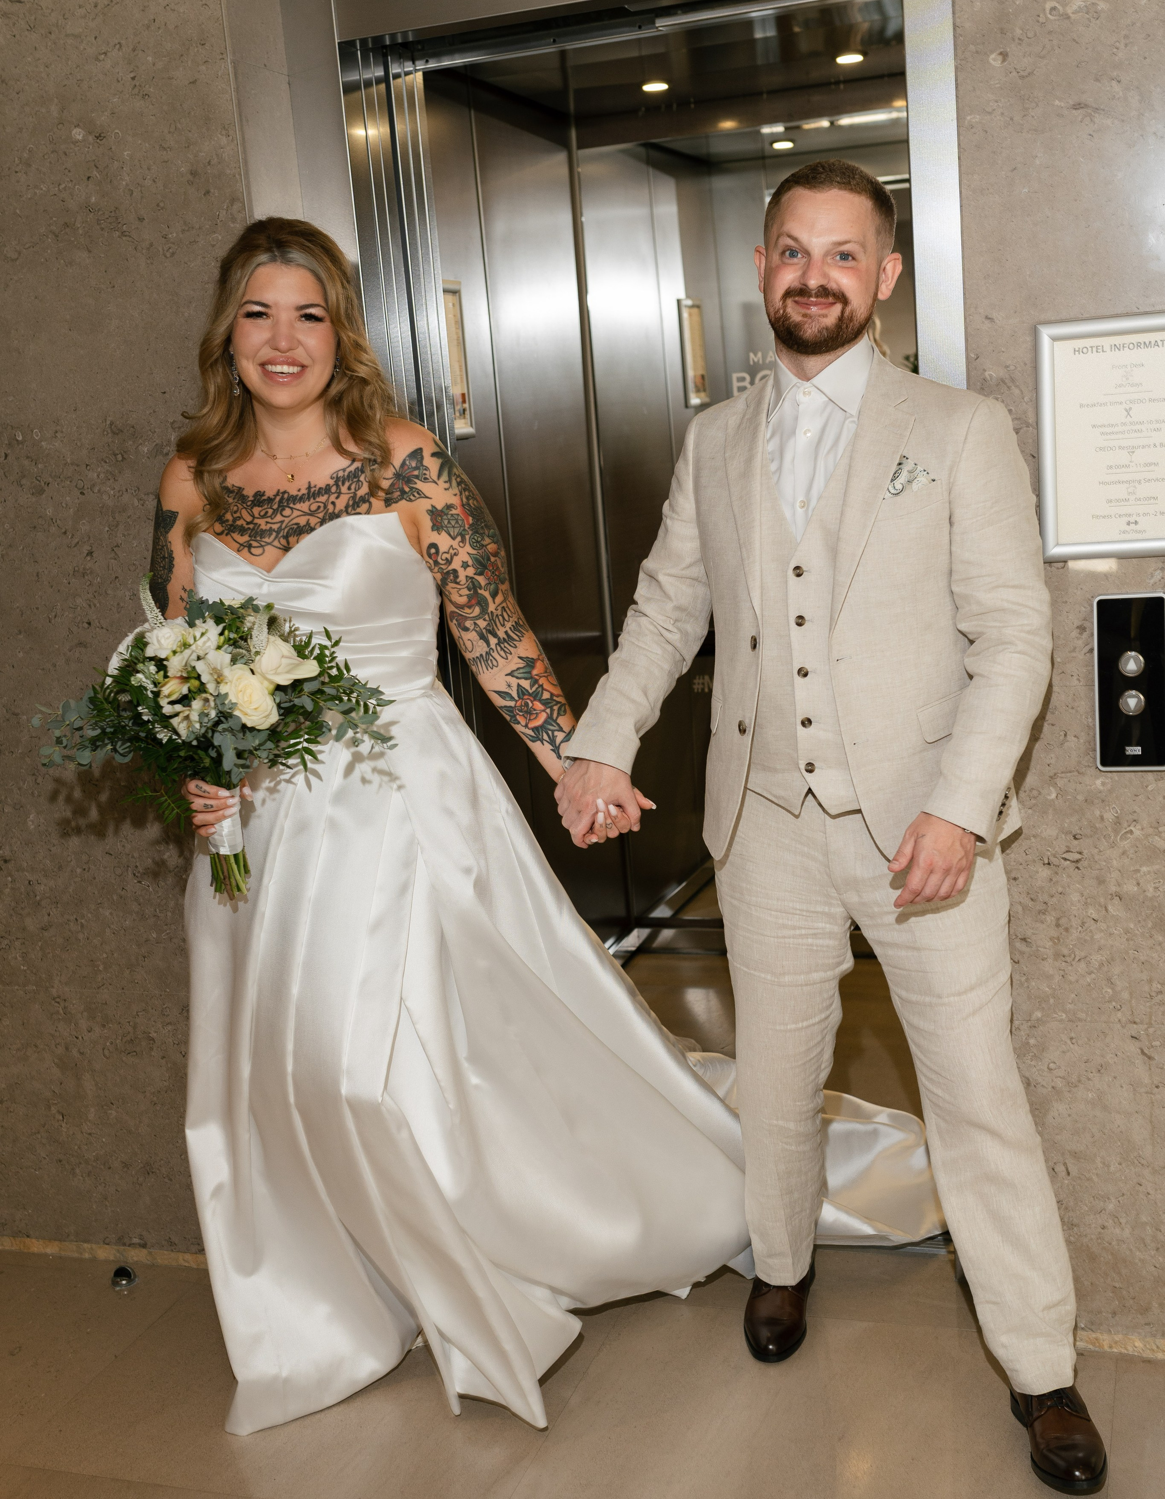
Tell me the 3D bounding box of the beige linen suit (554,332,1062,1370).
[{"bbox_3d":[0.355,0.170,2.465,0.690,1.450,0.420,-1,10,21],"label":"beige linen suit"}]

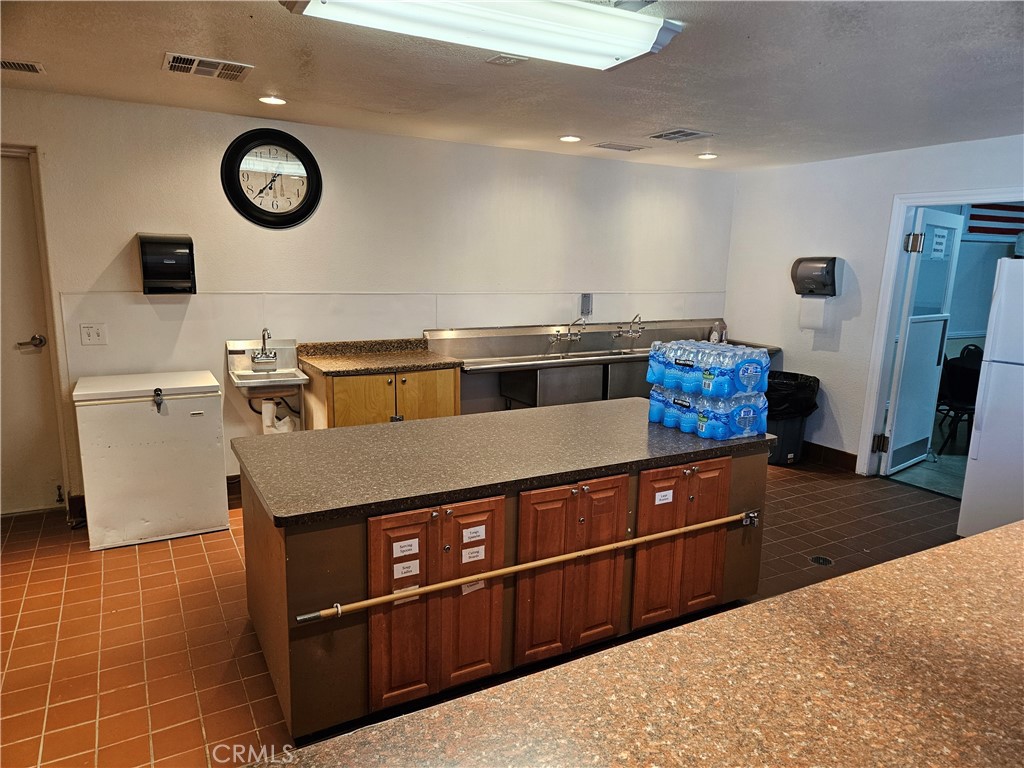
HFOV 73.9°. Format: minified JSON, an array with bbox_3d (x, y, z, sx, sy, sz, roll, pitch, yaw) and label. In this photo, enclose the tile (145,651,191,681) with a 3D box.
[{"bbox_3d":[-1.353,1.115,2.685,0.150,0.012,0.150,-5,13,-29],"label":"tile"}]

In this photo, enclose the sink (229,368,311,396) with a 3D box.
[{"bbox_3d":[-1.541,0.010,4.328,0.435,0.140,0.355,-5,13,-29],"label":"sink"}]

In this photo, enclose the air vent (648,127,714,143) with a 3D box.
[{"bbox_3d":[1.070,-1.565,4.310,0.290,0.020,0.340,-5,13,-29],"label":"air vent"}]

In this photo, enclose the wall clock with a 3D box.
[{"bbox_3d":[-1.497,-1.282,4.270,0.606,0.606,0.055,-5,13,-29],"label":"wall clock"}]

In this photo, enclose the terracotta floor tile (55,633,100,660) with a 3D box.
[{"bbox_3d":[-1.832,1.111,2.874,0.152,0.012,0.152,-5,13,-29],"label":"terracotta floor tile"}]

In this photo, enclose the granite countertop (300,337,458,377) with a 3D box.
[{"bbox_3d":[-0.863,-0.194,4.540,0.948,0.128,0.610,-5,13,-29],"label":"granite countertop"}]

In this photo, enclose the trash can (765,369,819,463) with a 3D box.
[{"bbox_3d":[2.232,0.288,5.674,0.520,0.710,0.520,-5,13,-29],"label":"trash can"}]

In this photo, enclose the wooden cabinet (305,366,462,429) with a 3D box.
[{"bbox_3d":[-0.882,0.309,4.634,0.900,0.885,0.580,-5,13,-29],"label":"wooden cabinet"}]

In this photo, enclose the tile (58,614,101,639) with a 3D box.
[{"bbox_3d":[-1.913,1.083,3.011,0.152,0.012,0.152,-5,13,-29],"label":"tile"}]

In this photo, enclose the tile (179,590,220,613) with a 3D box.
[{"bbox_3d":[-1.458,1.031,3.190,0.152,0.012,0.152,-5,13,-29],"label":"tile"}]

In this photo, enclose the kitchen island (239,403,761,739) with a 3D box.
[{"bbox_3d":[0.022,0.651,3.206,2.348,0.813,0.975,-5,13,-29],"label":"kitchen island"}]

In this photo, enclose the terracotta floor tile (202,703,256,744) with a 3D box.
[{"bbox_3d":[-1.009,1.216,2.423,0.152,0.012,0.152,-5,13,-29],"label":"terracotta floor tile"}]

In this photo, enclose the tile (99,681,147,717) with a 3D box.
[{"bbox_3d":[-1.424,1.166,2.497,0.152,0.012,0.152,-5,13,-29],"label":"tile"}]

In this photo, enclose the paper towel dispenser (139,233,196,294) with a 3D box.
[{"bbox_3d":[-1.961,-0.682,3.872,0.260,0.336,0.236,-5,13,-29],"label":"paper towel dispenser"}]

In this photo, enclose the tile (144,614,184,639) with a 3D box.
[{"bbox_3d":[-1.519,1.071,2.978,0.152,0.012,0.152,-5,13,-29],"label":"tile"}]

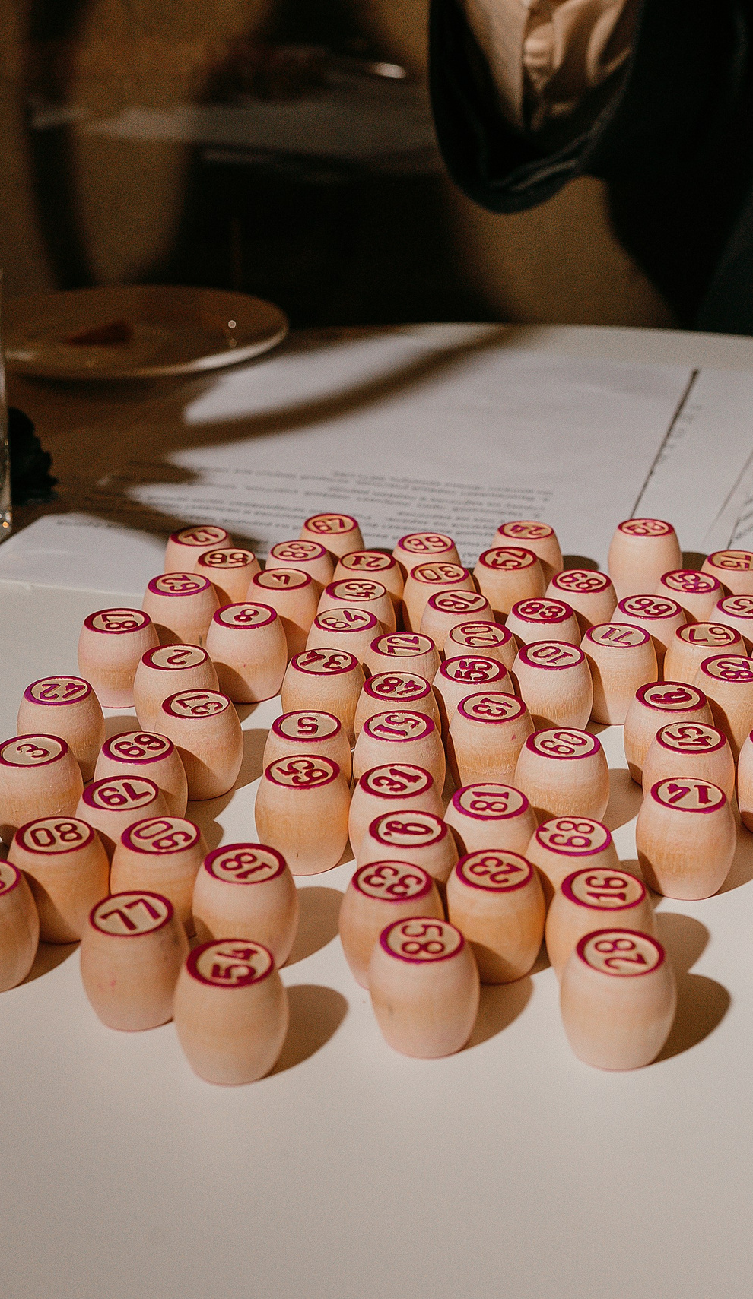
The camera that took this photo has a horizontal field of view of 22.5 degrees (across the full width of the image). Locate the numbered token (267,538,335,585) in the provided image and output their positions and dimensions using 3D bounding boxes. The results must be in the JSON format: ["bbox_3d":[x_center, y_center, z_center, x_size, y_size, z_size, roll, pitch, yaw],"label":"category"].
[{"bbox_3d":[-0.024,-0.020,0.591,0.023,0.024,0.023,-1,25,0],"label":"numbered token"}]

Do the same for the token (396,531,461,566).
[{"bbox_3d":[0.016,-0.023,0.595,0.023,0.024,0.023,-1,25,0],"label":"token"}]

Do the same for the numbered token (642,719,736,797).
[{"bbox_3d":[0.078,0.032,0.473,0.023,0.024,0.023,-1,25,0],"label":"numbered token"}]

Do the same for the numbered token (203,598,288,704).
[{"bbox_3d":[-0.037,0.001,0.547,0.024,0.024,0.024,-1,24,0],"label":"numbered token"}]

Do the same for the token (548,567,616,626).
[{"bbox_3d":[0.062,-0.010,0.574,0.023,0.024,0.023,3,24,6],"label":"token"}]

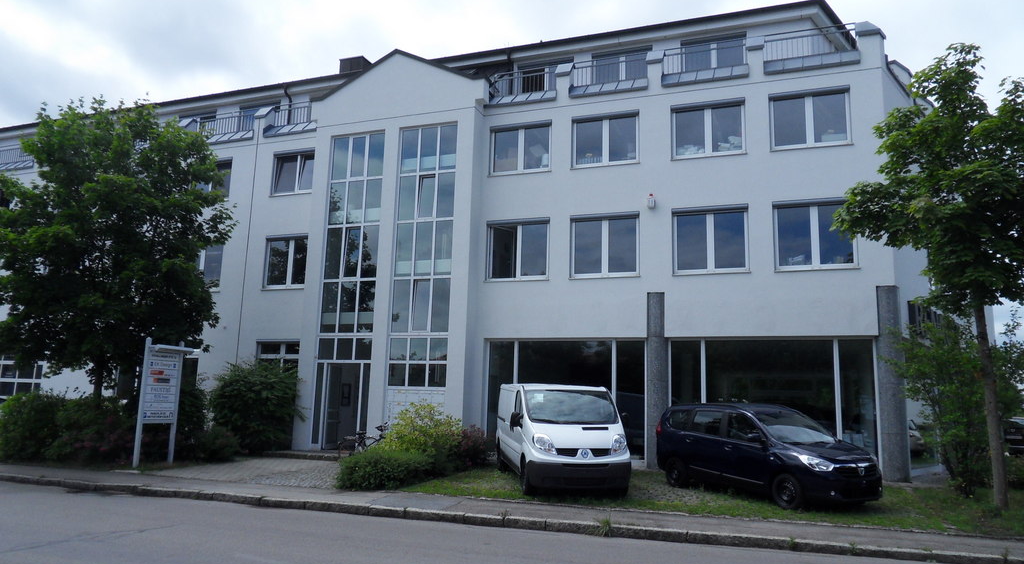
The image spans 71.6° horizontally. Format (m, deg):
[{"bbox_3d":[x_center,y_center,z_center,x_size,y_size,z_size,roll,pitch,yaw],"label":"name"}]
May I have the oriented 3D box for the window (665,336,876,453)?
[{"bbox_3d":[6.592,3.051,18.187,5.070,3.240,0.200,-2,-11,20],"label":"window"}]

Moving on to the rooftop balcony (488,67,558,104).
[{"bbox_3d":[0.531,-5.960,22.531,2.282,1.328,1.400,-2,-11,20],"label":"rooftop balcony"}]

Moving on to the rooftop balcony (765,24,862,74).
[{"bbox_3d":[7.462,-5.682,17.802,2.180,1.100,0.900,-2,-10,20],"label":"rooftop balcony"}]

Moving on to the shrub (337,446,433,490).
[{"bbox_3d":[-2.355,3.553,13.729,1.350,0.700,1.800,-2,-11,20],"label":"shrub"}]

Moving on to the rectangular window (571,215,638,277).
[{"bbox_3d":[2.645,-1.014,20.189,2.000,1.879,0.160,-2,-11,20],"label":"rectangular window"}]

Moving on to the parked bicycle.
[{"bbox_3d":[-2.966,3.581,15.385,1.750,1.060,0.600,-2,-10,20],"label":"parked bicycle"}]

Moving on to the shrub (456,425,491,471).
[{"bbox_3d":[-0.962,3.858,16.703,0.850,1.050,0.800,1,-9,0],"label":"shrub"}]

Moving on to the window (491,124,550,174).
[{"bbox_3d":[0.269,-4.032,21.628,2.000,1.619,0.160,-2,-11,20],"label":"window"}]

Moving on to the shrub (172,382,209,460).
[{"bbox_3d":[-8.233,3.522,18.404,1.200,1.921,1.200,6,-10,-23],"label":"shrub"}]

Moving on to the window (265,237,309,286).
[{"bbox_3d":[-6.817,-0.605,21.845,1.830,1.700,0.170,-2,-10,20],"label":"window"}]

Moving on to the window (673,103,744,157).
[{"bbox_3d":[5.464,-4.215,19.748,2.000,1.619,0.160,-2,-11,20],"label":"window"}]

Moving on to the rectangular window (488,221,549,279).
[{"bbox_3d":[0.150,-0.851,19.304,1.830,1.700,0.170,-2,-10,20],"label":"rectangular window"}]

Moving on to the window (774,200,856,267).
[{"bbox_3d":[7.826,-1.197,18.314,2.000,1.879,0.160,-2,-11,20],"label":"window"}]

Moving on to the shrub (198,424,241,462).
[{"bbox_3d":[-7.257,3.994,17.782,0.969,0.834,1.000,5,-10,-21],"label":"shrub"}]

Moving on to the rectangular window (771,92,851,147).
[{"bbox_3d":[7.237,-3.938,17.221,1.830,1.480,0.170,-2,-10,20],"label":"rectangular window"}]

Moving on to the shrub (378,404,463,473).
[{"bbox_3d":[-1.887,3.304,14.918,1.736,1.523,1.400,3,-10,-7],"label":"shrub"}]

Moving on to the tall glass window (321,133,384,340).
[{"bbox_3d":[-4.586,-1.380,20.386,1.790,6.000,0.170,-2,-10,20],"label":"tall glass window"}]

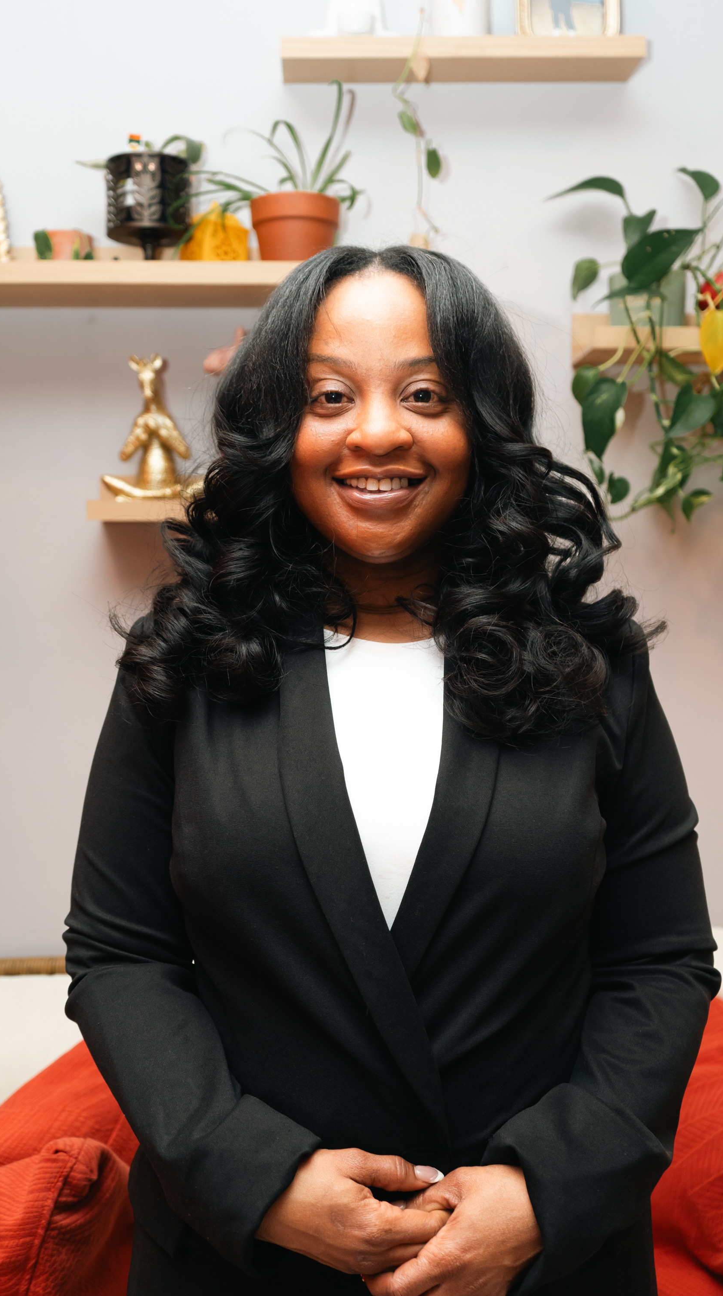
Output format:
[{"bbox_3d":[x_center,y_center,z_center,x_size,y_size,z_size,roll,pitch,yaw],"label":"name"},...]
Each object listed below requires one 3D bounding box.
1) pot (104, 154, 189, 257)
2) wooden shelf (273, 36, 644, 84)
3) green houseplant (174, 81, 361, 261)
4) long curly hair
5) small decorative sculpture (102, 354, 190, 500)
[{"bbox_3d":[-0.267,-0.536,1.576,0.103,0.132,0.103,0,5,0],"label":"pot"},{"bbox_3d":[0.126,-0.745,1.599,0.451,0.025,0.088,0,5,0],"label":"wooden shelf"},{"bbox_3d":[-0.116,-0.586,1.551,0.229,0.235,0.190,0,5,0],"label":"green houseplant"},{"bbox_3d":[0.017,-0.123,0.973,0.400,0.367,0.250,0,5,0],"label":"long curly hair"},{"bbox_3d":[-0.268,-0.285,1.629,0.137,0.189,0.085,0,5,4],"label":"small decorative sculpture"}]

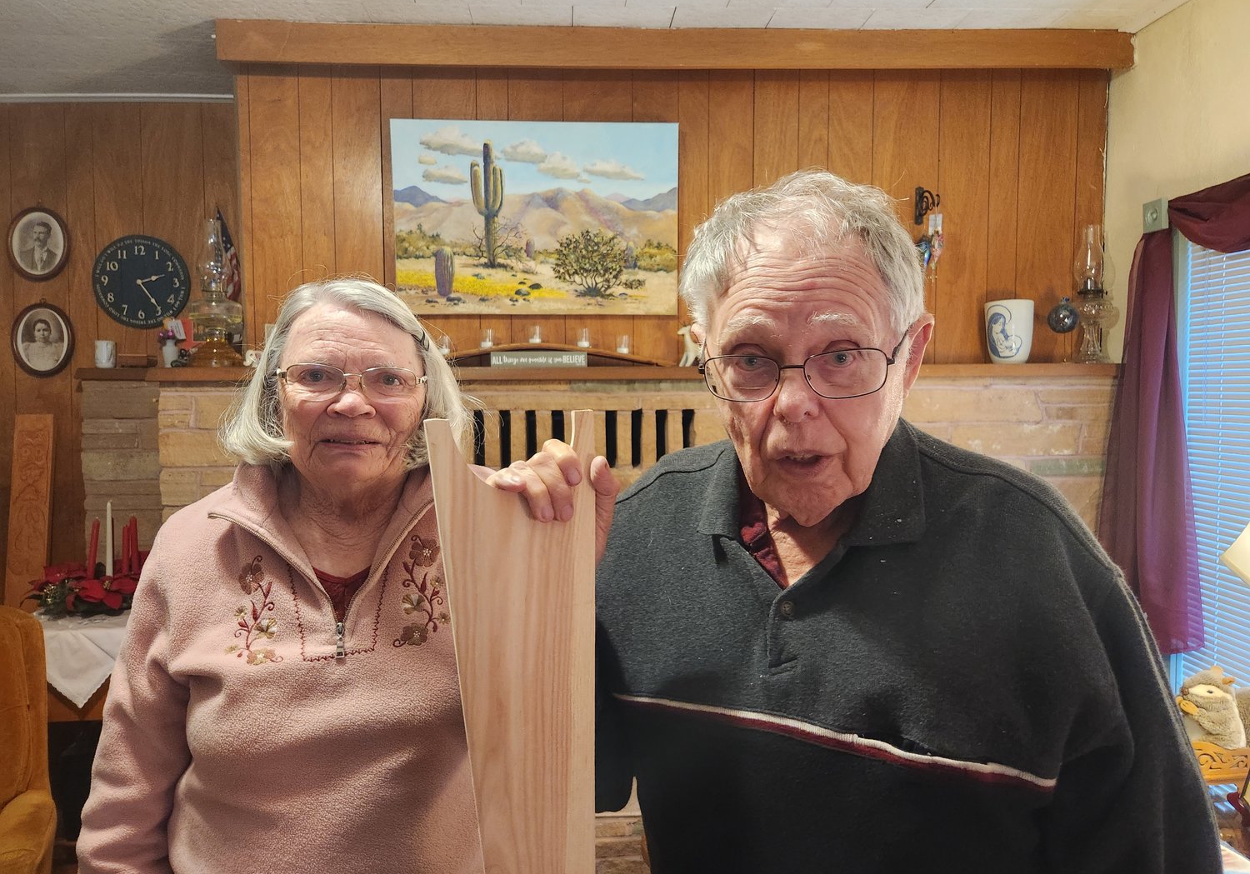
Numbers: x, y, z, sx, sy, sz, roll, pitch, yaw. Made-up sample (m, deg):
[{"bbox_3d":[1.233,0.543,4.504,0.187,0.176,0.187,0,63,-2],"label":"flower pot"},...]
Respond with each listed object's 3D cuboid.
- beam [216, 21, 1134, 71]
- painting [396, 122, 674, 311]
[{"bbox_3d":[0.200,-1.230,2.675,2.900,0.125,0.123,-1,4,-3],"label":"beam"},{"bbox_3d":[-0.284,-0.704,2.695,0.917,0.611,0.028,0,7,-3],"label":"painting"}]

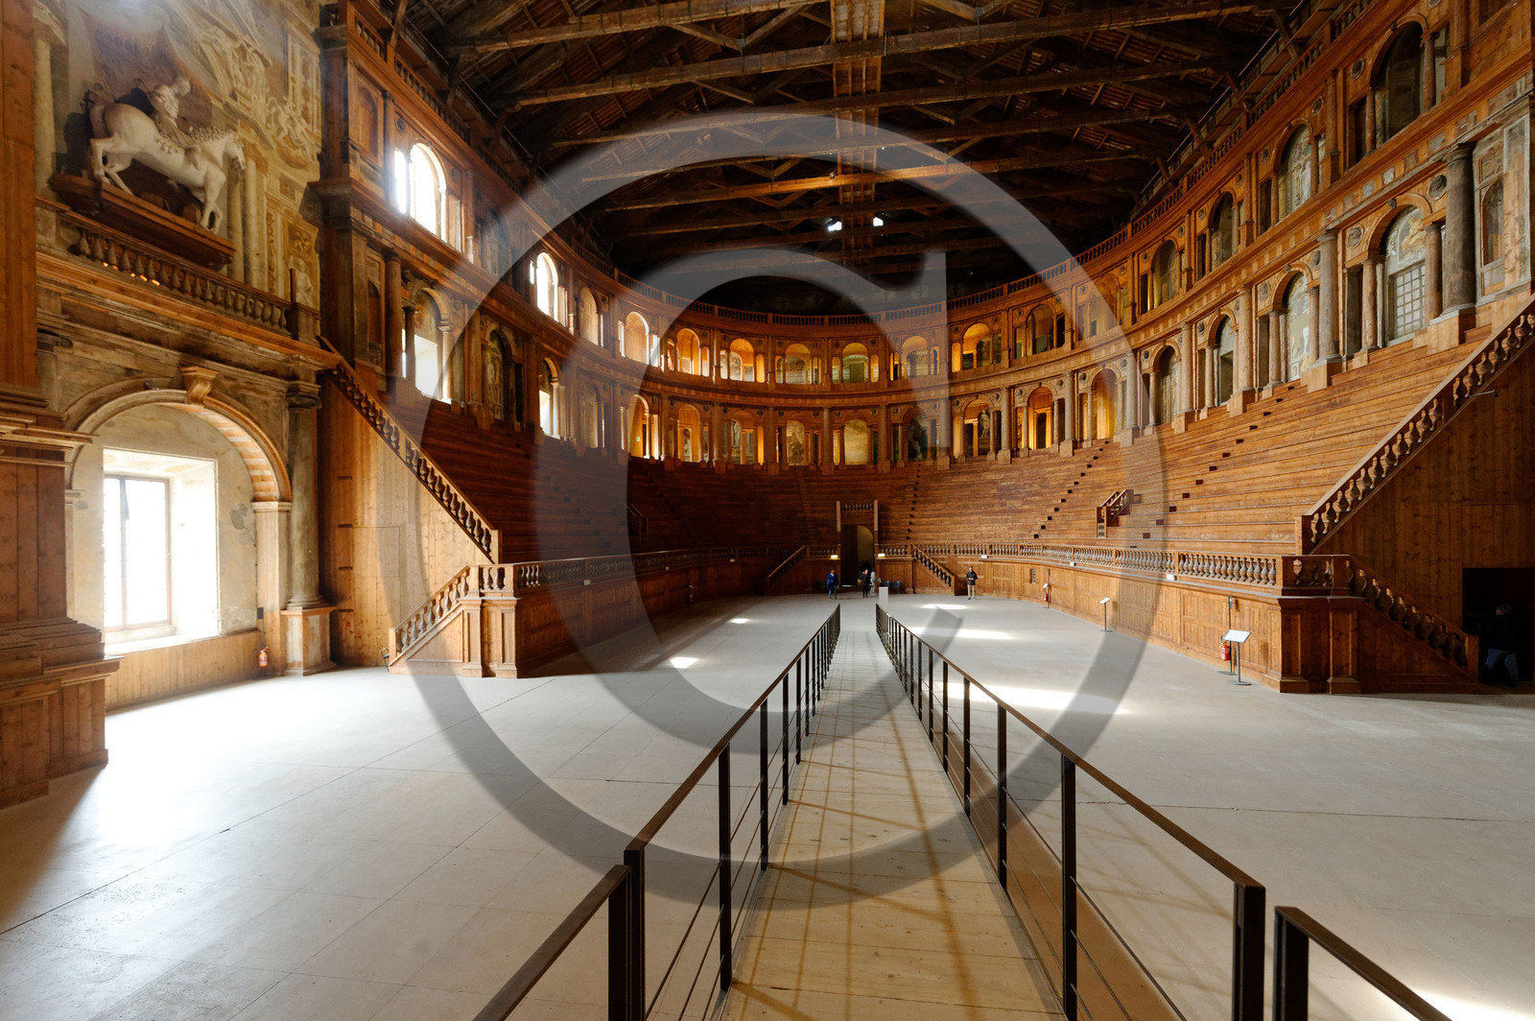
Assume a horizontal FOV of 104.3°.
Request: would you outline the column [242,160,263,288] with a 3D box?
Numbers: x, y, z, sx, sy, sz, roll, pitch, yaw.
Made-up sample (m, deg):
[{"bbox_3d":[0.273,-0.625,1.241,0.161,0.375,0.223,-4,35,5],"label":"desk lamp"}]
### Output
[{"bbox_3d":[-12.494,-6.938,14.500,0.320,3.150,0.420,0,-2,10],"label":"column"}]

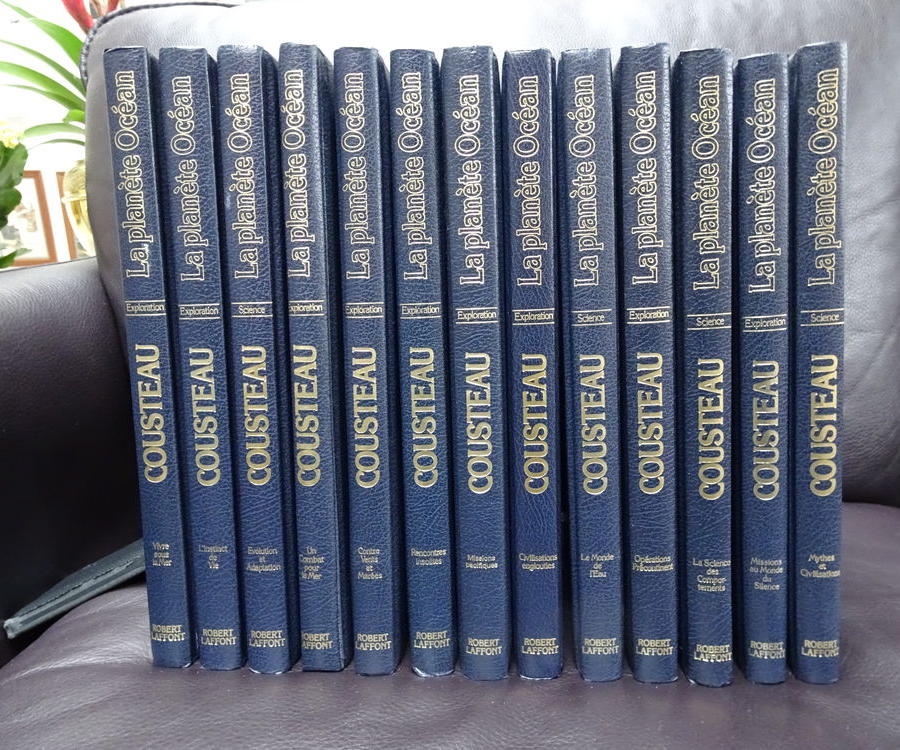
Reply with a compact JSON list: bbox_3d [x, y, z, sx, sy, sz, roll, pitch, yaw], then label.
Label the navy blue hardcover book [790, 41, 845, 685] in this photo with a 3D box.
[{"bbox_3d":[0.167,-0.010,0.415,0.022,0.285,0.215,-3,6,2],"label":"navy blue hardcover book"}]

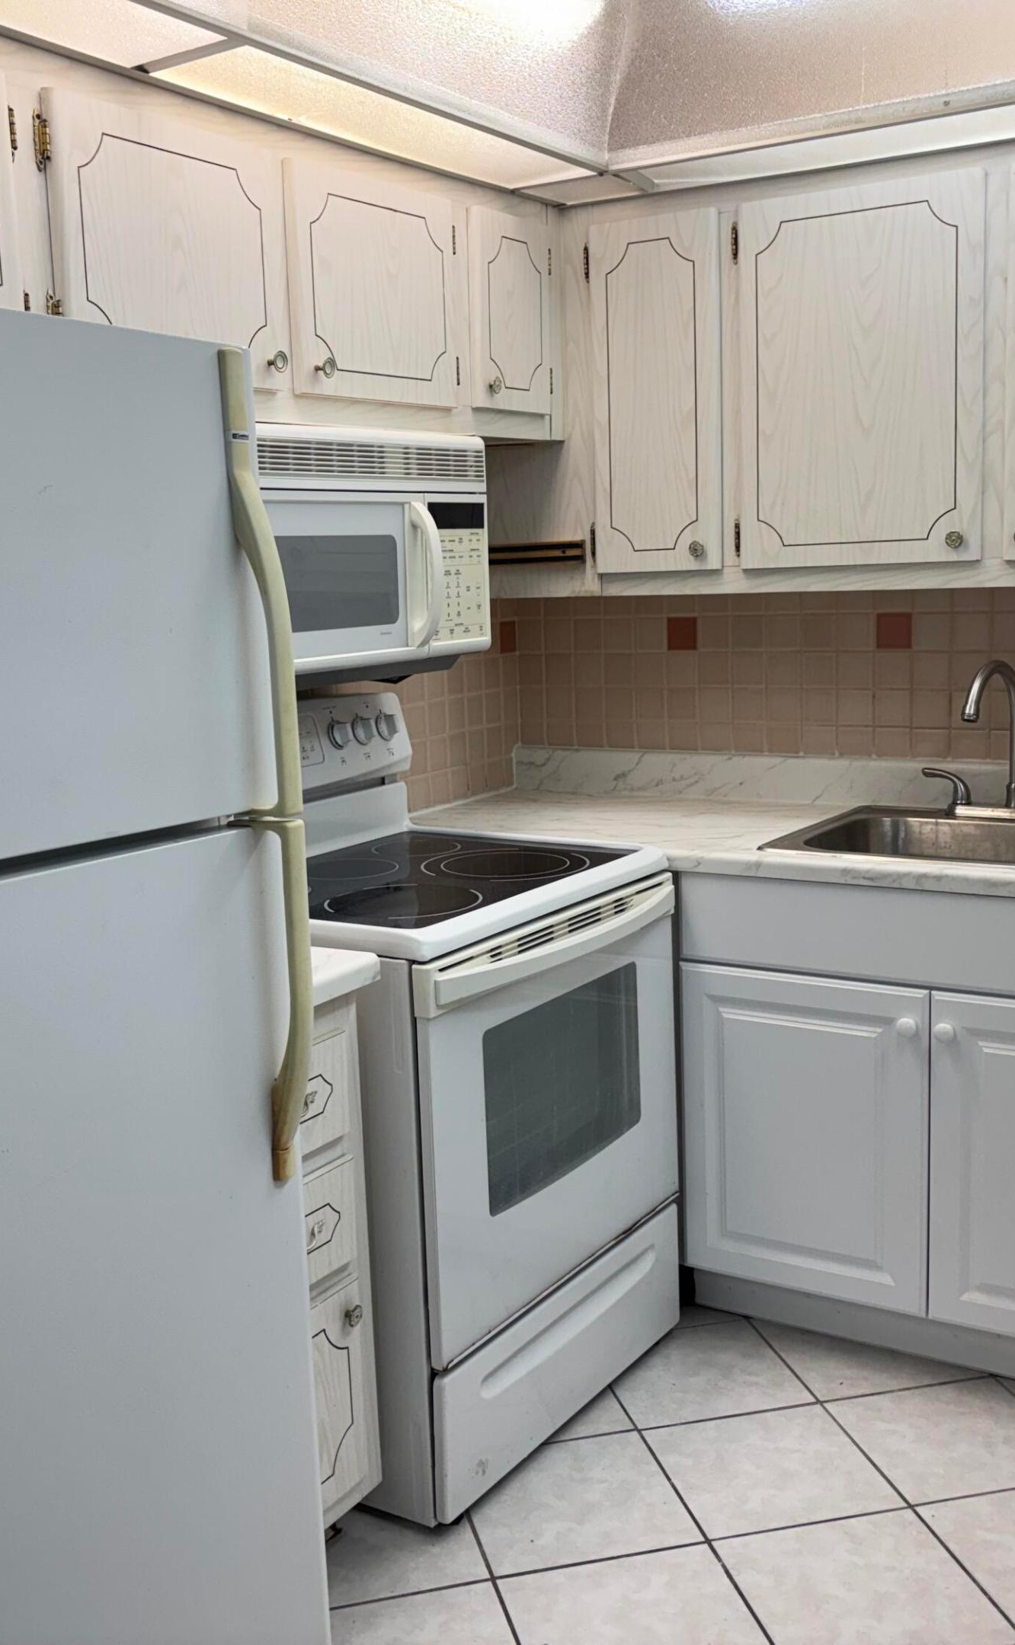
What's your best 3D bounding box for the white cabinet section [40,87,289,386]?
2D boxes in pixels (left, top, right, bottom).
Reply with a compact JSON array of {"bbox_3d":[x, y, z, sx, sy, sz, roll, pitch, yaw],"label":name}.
[{"bbox_3d":[-0.597,-0.816,2.409,0.310,0.354,0.427,4,10,32],"label":"white cabinet section"}]

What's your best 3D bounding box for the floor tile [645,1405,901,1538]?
[{"bbox_3d":[0.415,1.023,2.604,0.322,0.012,0.322,-4,9,-13],"label":"floor tile"}]

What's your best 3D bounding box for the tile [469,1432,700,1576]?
[{"bbox_3d":[0.098,1.046,2.530,0.322,0.012,0.322,-4,9,-13],"label":"tile"}]

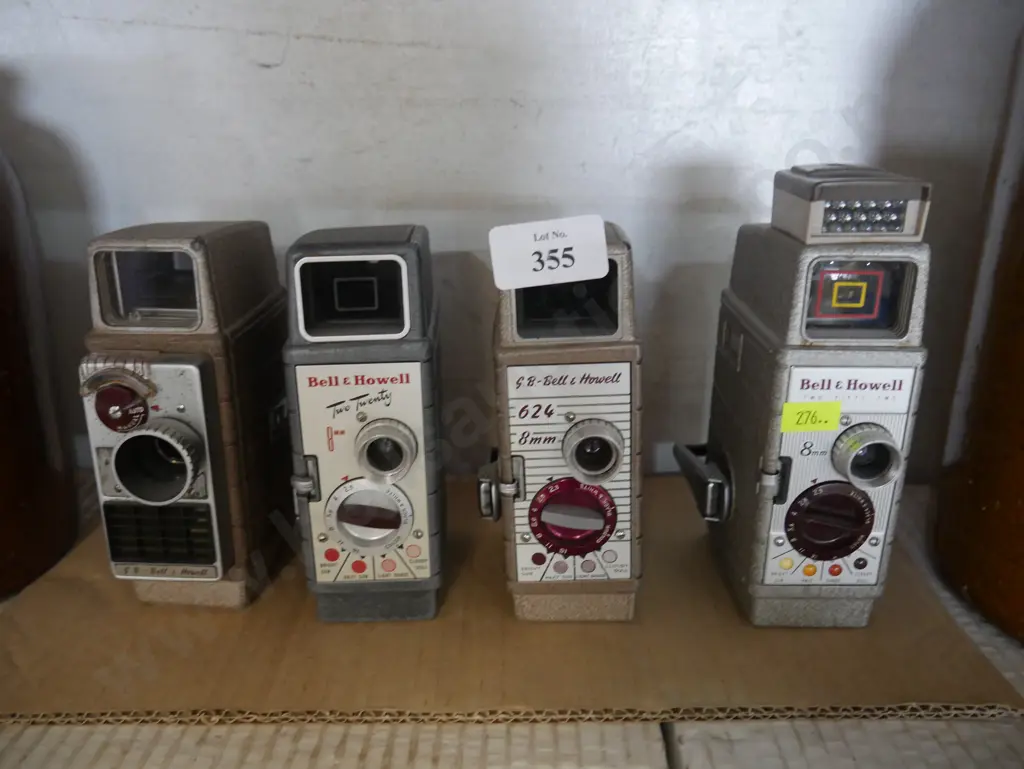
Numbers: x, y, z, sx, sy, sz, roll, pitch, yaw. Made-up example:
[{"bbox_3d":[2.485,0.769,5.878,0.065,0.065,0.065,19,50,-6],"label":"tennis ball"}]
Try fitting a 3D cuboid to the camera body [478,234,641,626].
[{"bbox_3d":[0.015,0.011,0.334,0.059,0.144,0.093,-1,19,-1],"label":"camera body"}]

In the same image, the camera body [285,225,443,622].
[{"bbox_3d":[-0.058,0.012,0.334,0.055,0.144,0.094,-2,19,-4],"label":"camera body"}]

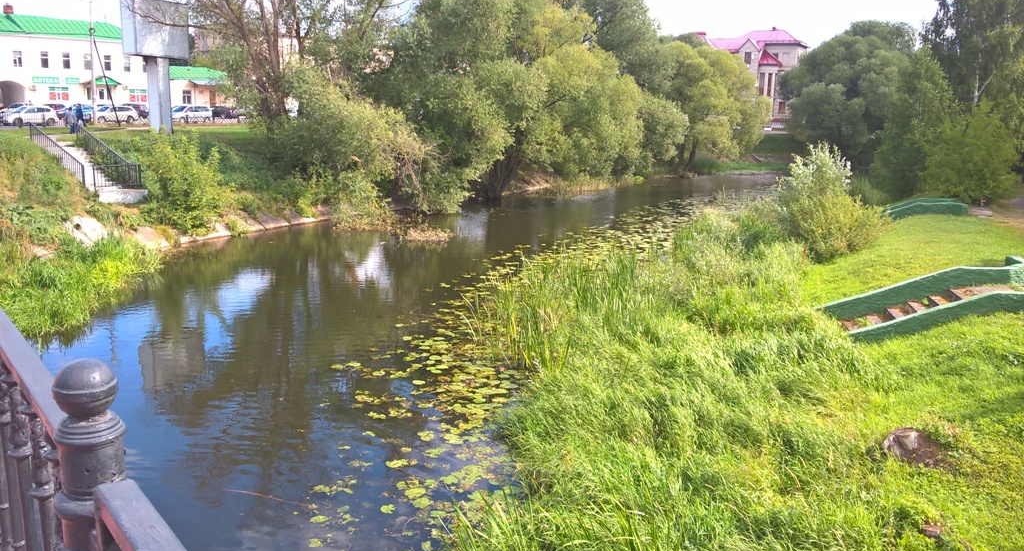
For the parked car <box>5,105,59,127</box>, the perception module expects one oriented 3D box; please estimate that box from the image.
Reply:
[{"bbox_3d":[-39.608,-13.143,66.838,1.800,1.600,4.350,10,14,34],"label":"parked car"}]

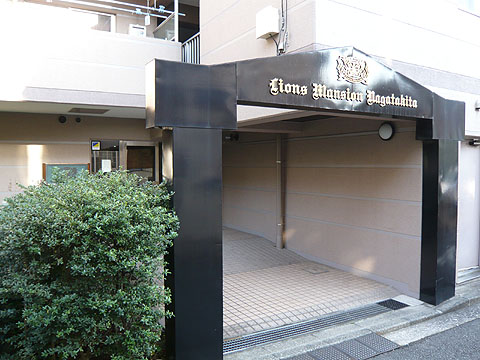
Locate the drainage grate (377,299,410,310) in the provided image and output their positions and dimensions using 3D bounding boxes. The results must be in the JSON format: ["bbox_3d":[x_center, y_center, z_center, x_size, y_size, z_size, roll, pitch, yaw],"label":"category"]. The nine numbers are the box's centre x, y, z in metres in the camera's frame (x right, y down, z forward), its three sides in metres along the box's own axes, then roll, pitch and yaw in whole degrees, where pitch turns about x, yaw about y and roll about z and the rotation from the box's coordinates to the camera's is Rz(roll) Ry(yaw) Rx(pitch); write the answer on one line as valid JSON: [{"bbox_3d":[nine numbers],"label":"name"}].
[{"bbox_3d":[1.969,1.619,4.993,0.278,0.030,0.268,-2,3,-30],"label":"drainage grate"}]

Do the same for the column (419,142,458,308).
[{"bbox_3d":[2.626,0.538,5.113,0.429,2.110,0.221,-2,3,-32],"label":"column"}]

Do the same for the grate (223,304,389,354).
[{"bbox_3d":[0.784,1.660,4.371,2.379,0.040,0.255,-2,3,-28],"label":"grate"}]

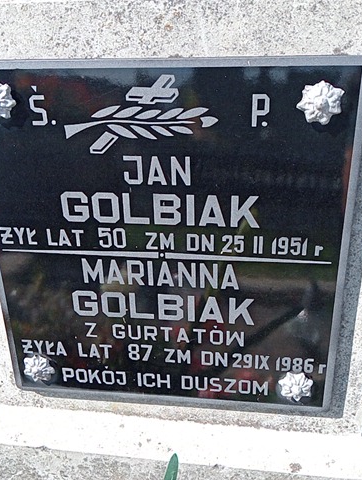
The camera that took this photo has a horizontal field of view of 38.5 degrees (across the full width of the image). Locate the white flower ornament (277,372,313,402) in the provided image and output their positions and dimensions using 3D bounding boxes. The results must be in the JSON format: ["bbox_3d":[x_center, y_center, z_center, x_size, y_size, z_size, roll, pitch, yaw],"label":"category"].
[{"bbox_3d":[0.165,0.211,0.744,0.049,0.049,0.019,2,25,7],"label":"white flower ornament"}]

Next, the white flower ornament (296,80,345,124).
[{"bbox_3d":[0.155,-0.153,0.577,0.049,0.049,0.019,2,25,7],"label":"white flower ornament"}]

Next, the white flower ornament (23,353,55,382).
[{"bbox_3d":[-0.215,0.194,0.787,0.049,0.049,0.019,2,25,7],"label":"white flower ornament"}]

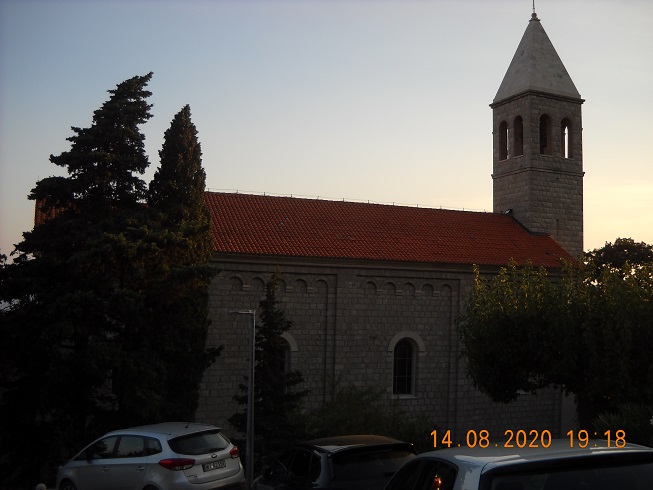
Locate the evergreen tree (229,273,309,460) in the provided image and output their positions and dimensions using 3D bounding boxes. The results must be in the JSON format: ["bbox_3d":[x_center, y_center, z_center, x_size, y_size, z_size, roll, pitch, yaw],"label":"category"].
[{"bbox_3d":[-1.837,3.975,24.500,2.500,6.100,2.500,1,-4,0],"label":"evergreen tree"}]

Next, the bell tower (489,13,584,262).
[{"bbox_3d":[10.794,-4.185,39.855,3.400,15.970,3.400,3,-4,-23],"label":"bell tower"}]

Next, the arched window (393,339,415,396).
[{"bbox_3d":[3.196,5.060,32.089,1.050,2.400,0.300,3,-4,-23],"label":"arched window"}]

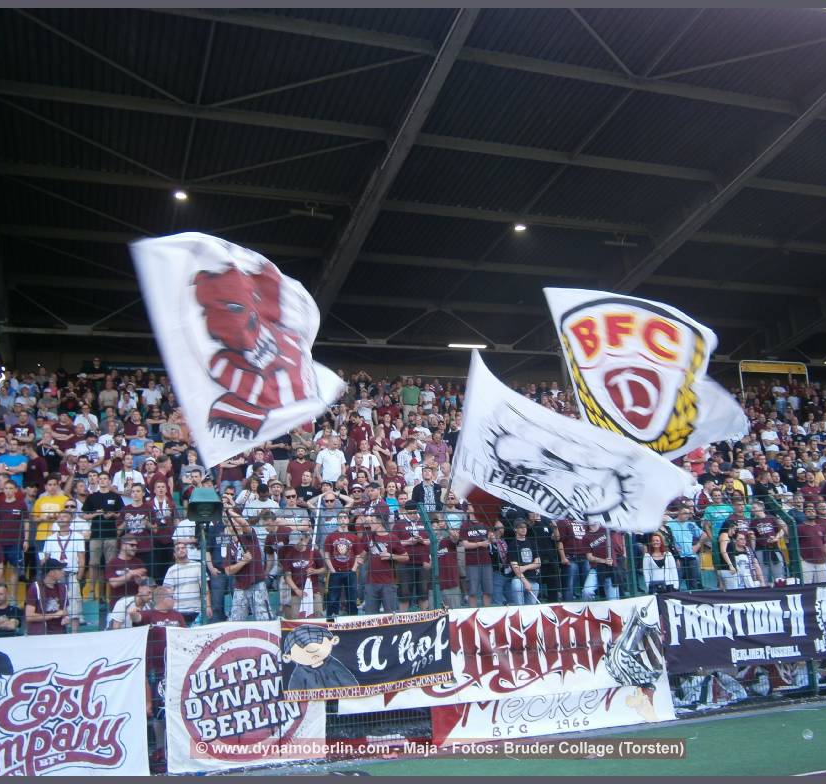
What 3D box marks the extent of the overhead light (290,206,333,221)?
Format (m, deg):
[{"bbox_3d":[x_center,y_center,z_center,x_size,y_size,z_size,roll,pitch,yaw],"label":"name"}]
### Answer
[{"bbox_3d":[-2.468,-4.362,22.800,1.100,0.140,0.150,6,-13,-18],"label":"overhead light"}]

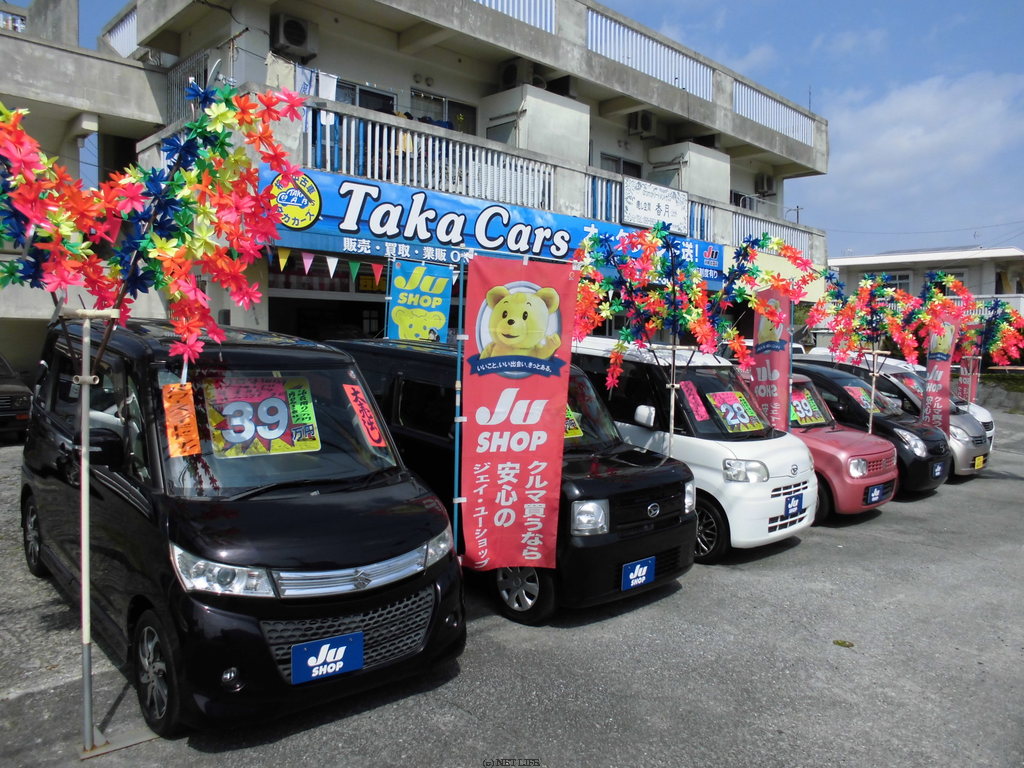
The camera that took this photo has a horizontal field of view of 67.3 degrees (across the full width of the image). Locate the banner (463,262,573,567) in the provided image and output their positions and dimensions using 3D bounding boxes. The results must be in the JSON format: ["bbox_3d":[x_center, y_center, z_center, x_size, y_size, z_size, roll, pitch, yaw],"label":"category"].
[{"bbox_3d":[0.026,0.170,4.430,0.620,1.800,0.060,2,3,-12],"label":"banner"}]

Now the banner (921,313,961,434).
[{"bbox_3d":[5.961,-0.104,10.650,0.600,1.800,0.060,0,3,-35],"label":"banner"}]

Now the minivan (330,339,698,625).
[{"bbox_3d":[-0.227,0.575,6.055,1.475,1.640,3.395,0,4,-43],"label":"minivan"}]

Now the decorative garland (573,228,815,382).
[{"bbox_3d":[1.451,-0.618,6.050,1.850,1.220,0.950,2,3,14],"label":"decorative garland"}]

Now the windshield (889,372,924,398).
[{"bbox_3d":[6.284,0.140,11.758,1.300,0.580,0.720,-1,4,-42],"label":"windshield"}]

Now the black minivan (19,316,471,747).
[{"bbox_3d":[-1.739,0.525,4.575,1.475,1.735,3.395,0,4,-42],"label":"black minivan"}]

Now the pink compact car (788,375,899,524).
[{"bbox_3d":[2.872,0.625,9.418,1.475,1.510,3.395,0,4,-43],"label":"pink compact car"}]

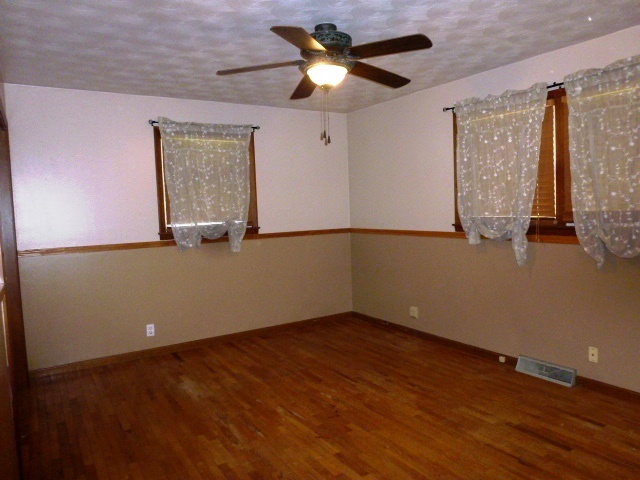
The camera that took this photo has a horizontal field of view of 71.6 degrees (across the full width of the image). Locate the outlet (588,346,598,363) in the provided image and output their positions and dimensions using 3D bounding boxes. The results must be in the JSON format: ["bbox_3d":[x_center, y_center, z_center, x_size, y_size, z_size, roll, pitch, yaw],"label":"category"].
[{"bbox_3d":[1.922,0.812,3.119,0.008,0.112,0.067,-5,5,-33],"label":"outlet"}]

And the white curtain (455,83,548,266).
[{"bbox_3d":[1.431,-0.479,3.574,0.100,1.350,0.840,-5,5,-33],"label":"white curtain"}]

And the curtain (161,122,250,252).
[{"bbox_3d":[-1.062,-0.509,4.357,0.930,1.270,0.100,-5,5,-33],"label":"curtain"}]

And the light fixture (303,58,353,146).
[{"bbox_3d":[0.052,-0.814,2.690,0.280,0.460,0.280,-2,4,0],"label":"light fixture"}]

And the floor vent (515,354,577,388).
[{"bbox_3d":[1.719,1.002,3.402,0.066,0.116,0.440,-5,5,-33],"label":"floor vent"}]

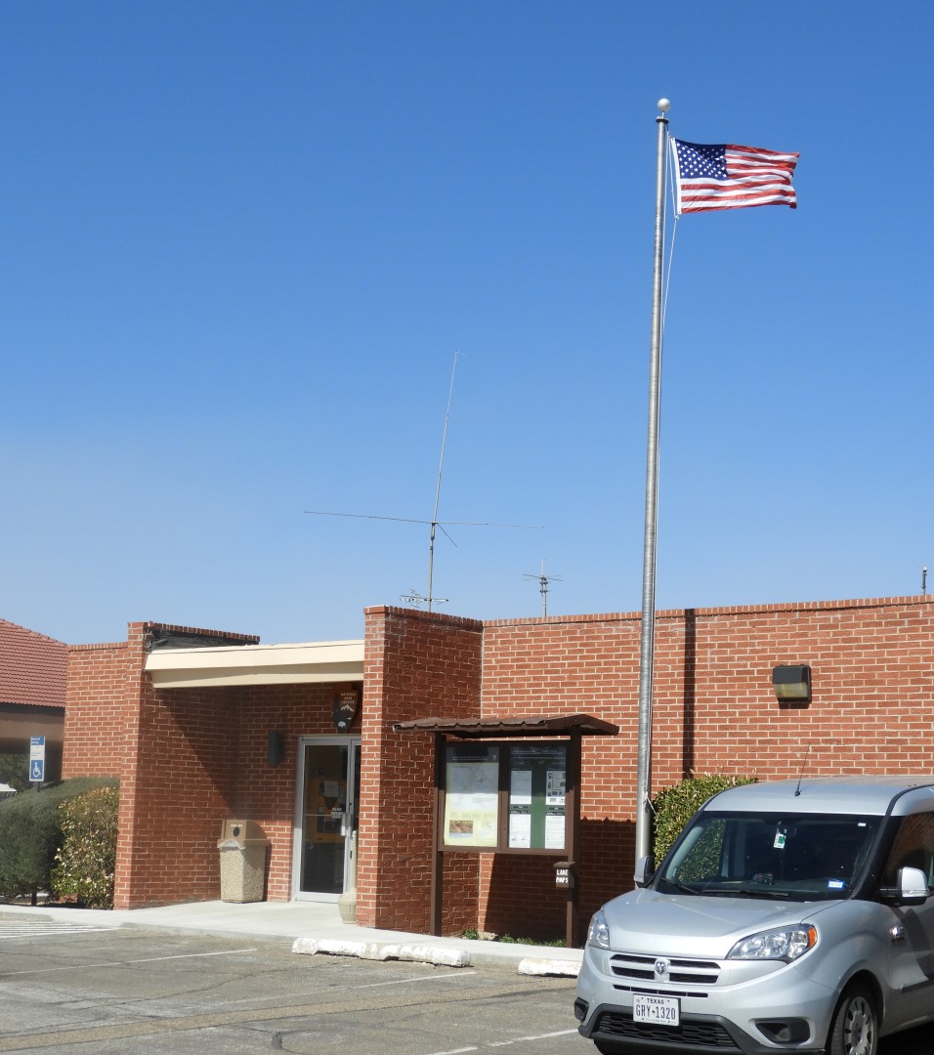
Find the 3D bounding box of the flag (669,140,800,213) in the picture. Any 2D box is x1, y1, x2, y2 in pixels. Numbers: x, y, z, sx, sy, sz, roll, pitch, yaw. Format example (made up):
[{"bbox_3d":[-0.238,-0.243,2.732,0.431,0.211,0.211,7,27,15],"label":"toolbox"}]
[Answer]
[{"bbox_3d":[3.114,-4.025,21.187,1.504,0.891,0.283,2,-9,-4],"label":"flag"}]

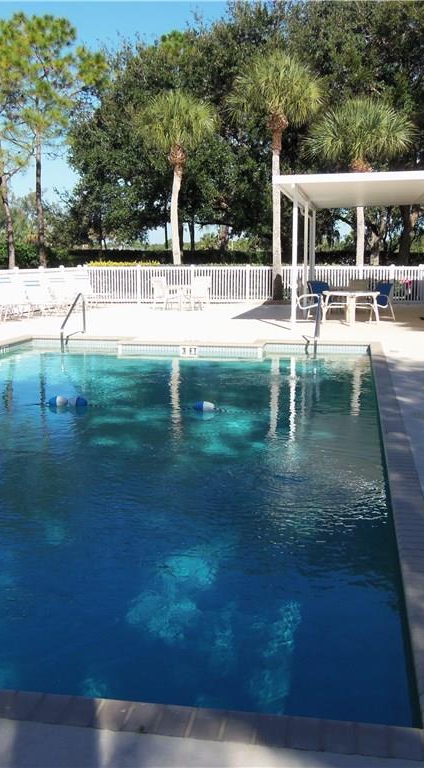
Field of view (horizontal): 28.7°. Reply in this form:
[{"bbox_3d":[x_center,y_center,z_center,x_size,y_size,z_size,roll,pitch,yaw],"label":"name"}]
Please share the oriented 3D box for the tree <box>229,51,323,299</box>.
[{"bbox_3d":[2.048,-6.564,26.711,3.000,7.985,3.000,0,9,0],"label":"tree"}]

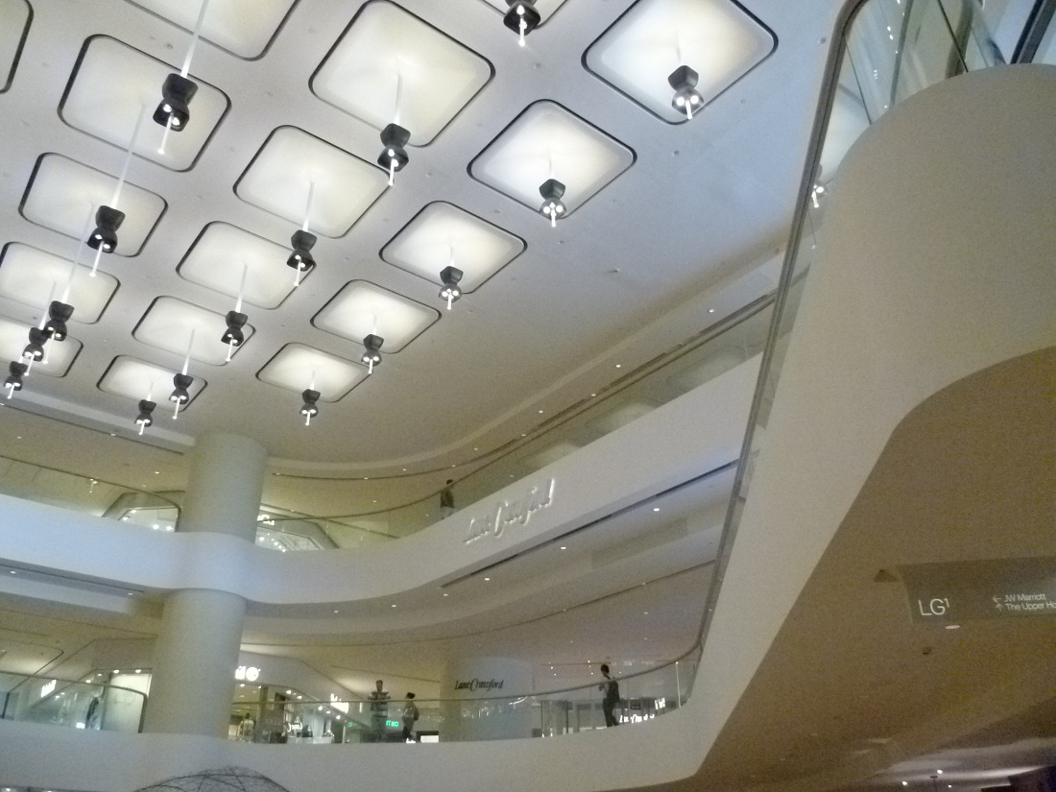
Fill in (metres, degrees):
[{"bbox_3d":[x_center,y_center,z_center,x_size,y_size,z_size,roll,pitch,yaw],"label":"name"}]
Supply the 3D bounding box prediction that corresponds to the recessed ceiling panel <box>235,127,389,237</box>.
[{"bbox_3d":[-3.918,-3.855,15.557,2.290,0.161,2.290,20,-35,-34],"label":"recessed ceiling panel"}]

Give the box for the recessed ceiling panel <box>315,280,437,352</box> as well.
[{"bbox_3d":[-3.873,-2.036,21.647,2.530,0.200,2.620,21,-35,-33],"label":"recessed ceiling panel"}]

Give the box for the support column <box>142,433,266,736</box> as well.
[{"bbox_3d":[-8.772,5.133,23.448,2.096,8.170,2.096,20,-35,-34],"label":"support column"}]

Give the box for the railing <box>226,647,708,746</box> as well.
[{"bbox_3d":[-1.459,8.023,21.713,13.674,1.118,3.547,-16,-32,26],"label":"railing"}]

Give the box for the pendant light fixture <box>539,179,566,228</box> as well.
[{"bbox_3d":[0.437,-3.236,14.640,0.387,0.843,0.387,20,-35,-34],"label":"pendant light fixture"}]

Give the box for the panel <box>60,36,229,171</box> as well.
[{"bbox_3d":[-7.016,-5.322,15.588,2.530,0.200,2.620,21,-35,-33],"label":"panel"}]

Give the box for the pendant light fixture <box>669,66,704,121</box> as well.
[{"bbox_3d":[2.580,-4.868,13.848,0.420,1.020,0.420,21,-35,-33],"label":"pendant light fixture"}]

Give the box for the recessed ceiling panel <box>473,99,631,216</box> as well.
[{"bbox_3d":[0.424,-4.636,16.841,2.530,0.200,2.620,21,-35,-33],"label":"recessed ceiling panel"}]

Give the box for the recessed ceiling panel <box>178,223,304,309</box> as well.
[{"bbox_3d":[-5.833,-2.686,17.691,2.290,0.161,2.290,20,-35,-34],"label":"recessed ceiling panel"}]

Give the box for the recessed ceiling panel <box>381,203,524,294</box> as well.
[{"bbox_3d":[-1.724,-3.336,19.244,2.530,0.200,2.620,21,-35,-33],"label":"recessed ceiling panel"}]

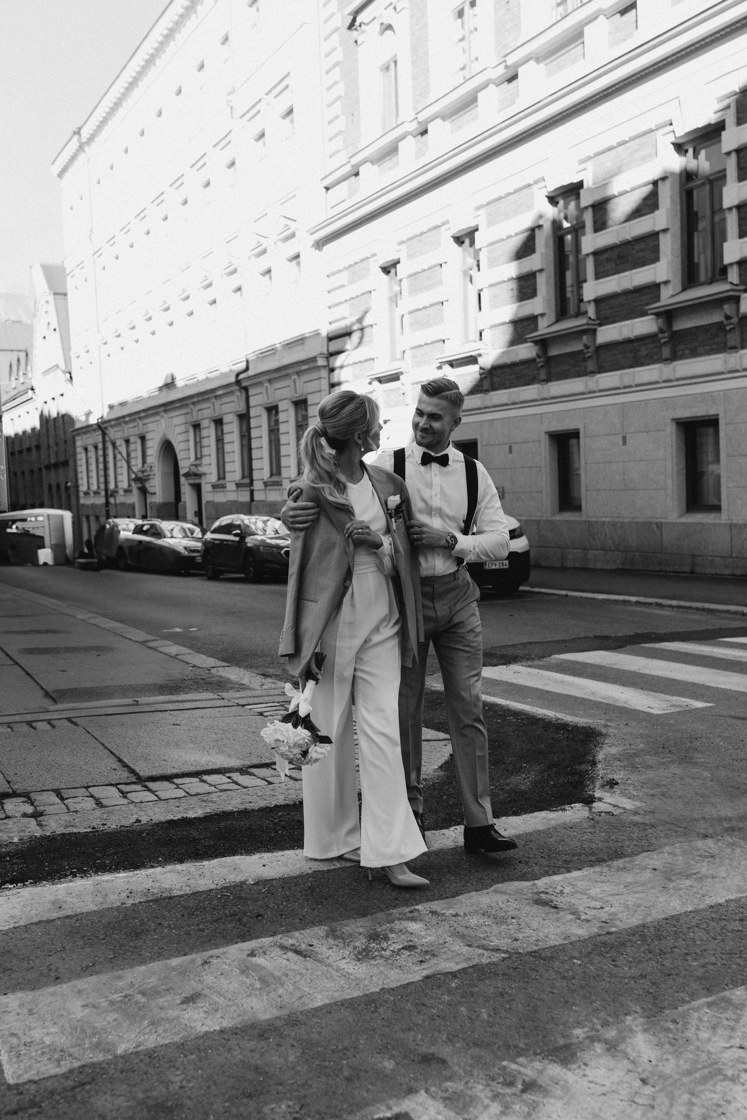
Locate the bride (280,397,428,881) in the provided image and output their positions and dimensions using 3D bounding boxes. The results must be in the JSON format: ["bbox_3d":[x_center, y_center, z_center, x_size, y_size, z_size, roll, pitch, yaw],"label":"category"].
[{"bbox_3d":[-0.070,0.277,3.970,0.530,1.740,0.480,-4,4,-28],"label":"bride"}]

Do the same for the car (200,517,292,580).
[{"bbox_3d":[-2.552,-0.321,25.363,1.820,1.480,4.450,-4,3,-27],"label":"car"}]

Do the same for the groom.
[{"bbox_3d":[0.090,0.227,4.190,0.800,1.800,0.560,-4,4,-20],"label":"groom"}]

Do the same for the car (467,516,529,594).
[{"bbox_3d":[0.865,-0.267,18.397,1.820,1.580,4.300,-4,3,-27],"label":"car"}]

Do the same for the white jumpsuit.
[{"bbox_3d":[-0.050,0.387,3.970,0.460,1.400,0.420,-4,4,-28],"label":"white jumpsuit"}]

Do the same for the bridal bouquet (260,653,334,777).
[{"bbox_3d":[-0.269,0.536,3.800,0.240,0.430,0.230,14,-5,-17],"label":"bridal bouquet"}]

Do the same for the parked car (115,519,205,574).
[{"bbox_3d":[-5.751,-0.436,30.342,1.780,1.470,4.350,-4,3,-33],"label":"parked car"}]

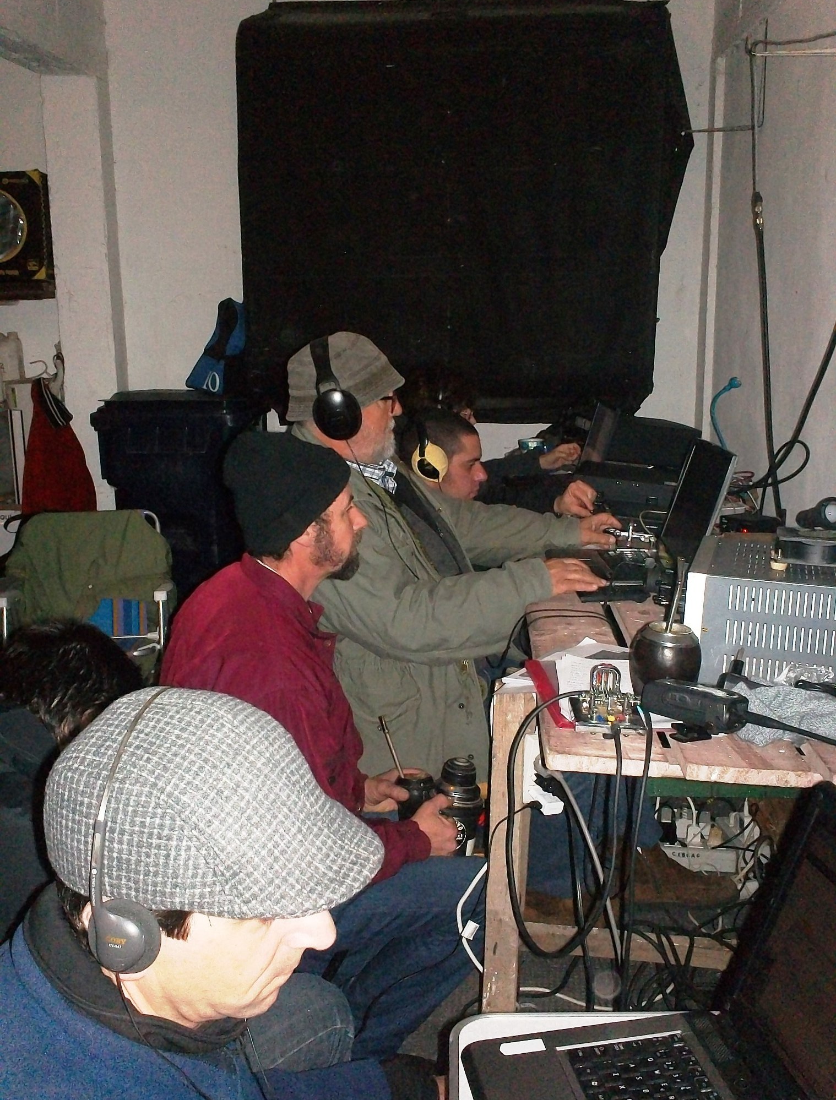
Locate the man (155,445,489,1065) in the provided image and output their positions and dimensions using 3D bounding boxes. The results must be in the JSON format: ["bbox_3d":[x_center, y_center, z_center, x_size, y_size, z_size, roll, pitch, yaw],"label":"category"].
[{"bbox_3d":[-0.136,0.394,2.144,0.660,1.220,0.520,-4,14,-13],"label":"man"}]

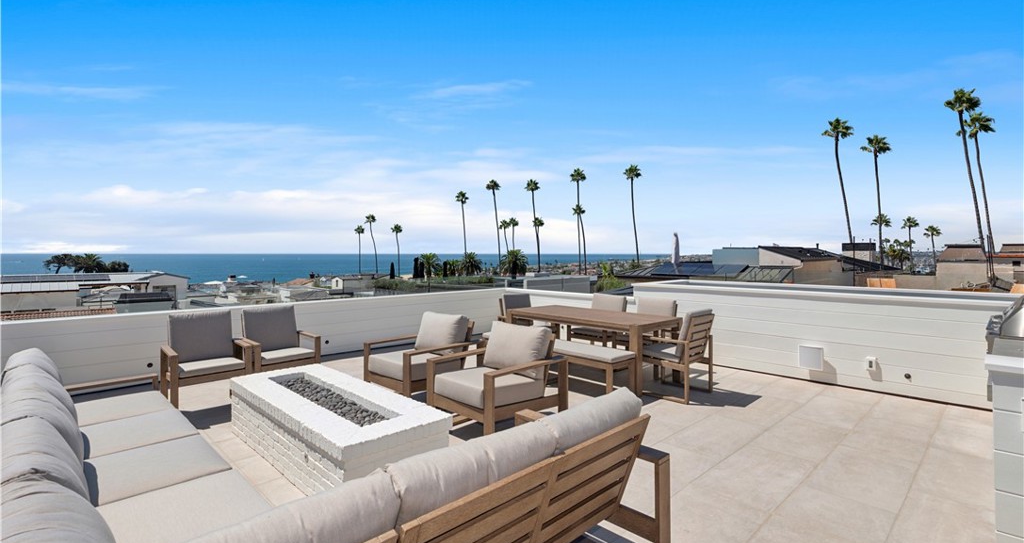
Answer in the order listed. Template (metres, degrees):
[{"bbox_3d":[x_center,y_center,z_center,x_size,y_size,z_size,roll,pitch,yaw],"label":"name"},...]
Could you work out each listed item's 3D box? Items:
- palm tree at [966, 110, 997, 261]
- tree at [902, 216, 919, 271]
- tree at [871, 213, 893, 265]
[{"bbox_3d":[50.590,-5.660,49.440,2.900,23.610,3.300,-2,3,-44],"label":"palm tree"},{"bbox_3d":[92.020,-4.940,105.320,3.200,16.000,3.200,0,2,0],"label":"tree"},{"bbox_3d":[65.010,-1.860,80.310,3.000,16.710,2.900,2,3,39],"label":"tree"}]

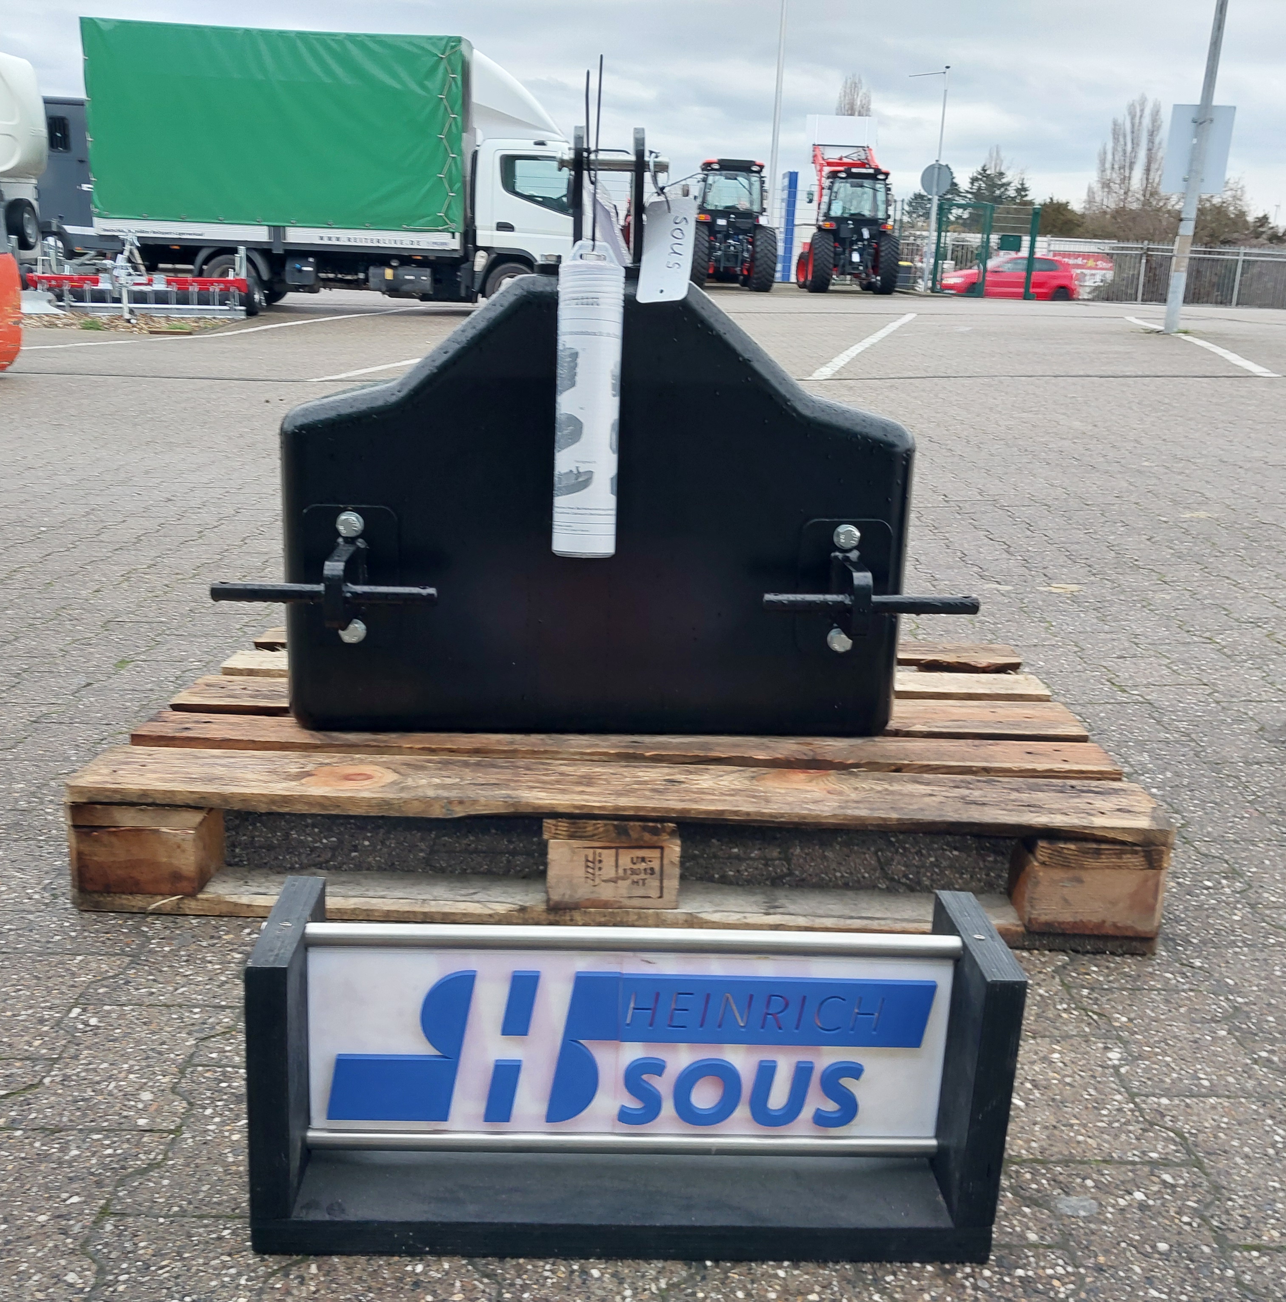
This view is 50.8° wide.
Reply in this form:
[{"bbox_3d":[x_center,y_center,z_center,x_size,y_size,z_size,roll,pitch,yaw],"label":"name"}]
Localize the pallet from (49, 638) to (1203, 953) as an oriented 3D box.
[{"bbox_3d":[-0.021,0.142,1.868,1.200,0.146,0.800,2,15,1],"label":"pallet"}]

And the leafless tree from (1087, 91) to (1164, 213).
[{"bbox_3d":[35.206,-33.904,100.000,5.200,14.600,4.800,2,16,0],"label":"leafless tree"}]

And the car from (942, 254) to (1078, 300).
[{"bbox_3d":[10.506,-10.745,39.466,3.980,1.450,1.690,4,16,5],"label":"car"}]

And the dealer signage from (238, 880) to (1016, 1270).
[{"bbox_3d":[-0.010,0.319,1.044,0.546,0.235,0.142,2,16,-2],"label":"dealer signage"}]

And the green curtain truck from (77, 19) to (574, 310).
[{"bbox_3d":[-3.511,-5.920,17.106,6.050,3.250,2.200,0,16,-5],"label":"green curtain truck"}]

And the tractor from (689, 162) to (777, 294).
[{"bbox_3d":[1.673,-8.531,27.293,1.750,2.450,3.600,1,16,-3],"label":"tractor"}]

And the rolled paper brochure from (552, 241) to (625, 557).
[{"bbox_3d":[-0.062,-0.286,1.551,0.074,0.353,0.074,1,16,-5],"label":"rolled paper brochure"}]

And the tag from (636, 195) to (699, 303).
[{"bbox_3d":[0.028,-0.471,1.590,0.063,0.117,0.014,4,16,-4],"label":"tag"}]

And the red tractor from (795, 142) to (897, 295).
[{"bbox_3d":[4.249,-9.227,28.837,1.780,3.100,4.200,1,16,-2],"label":"red tractor"}]

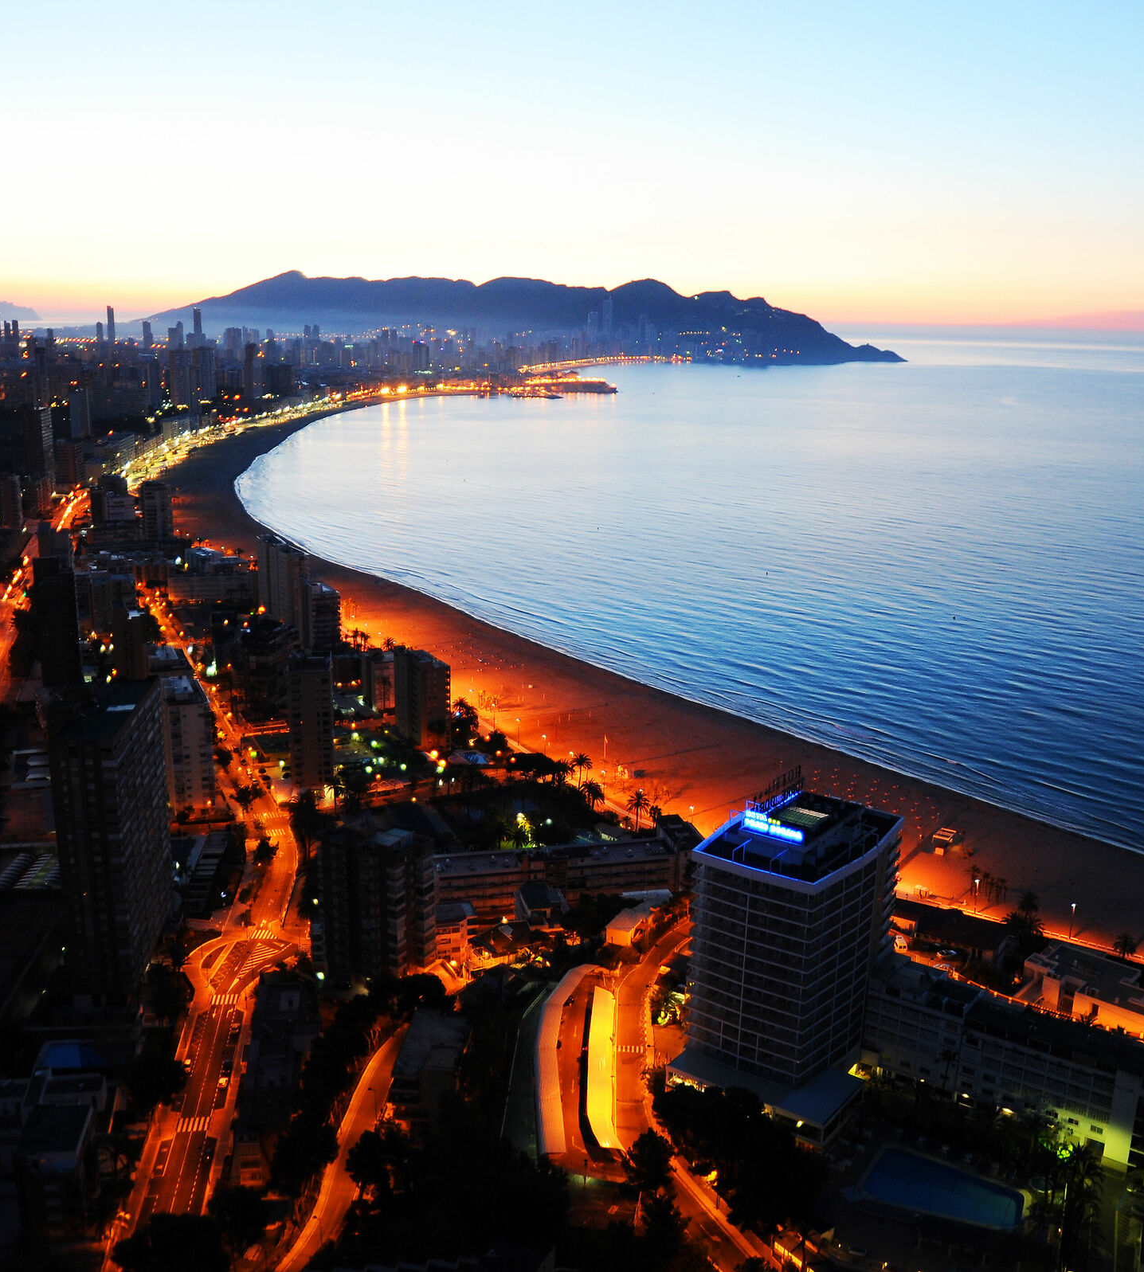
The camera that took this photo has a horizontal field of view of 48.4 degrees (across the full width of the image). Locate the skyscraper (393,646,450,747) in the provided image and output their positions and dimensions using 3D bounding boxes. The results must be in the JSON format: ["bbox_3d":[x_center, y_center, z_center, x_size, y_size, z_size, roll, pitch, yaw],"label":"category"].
[{"bbox_3d":[-55.710,22.700,477.820,10.990,30.270,26.100,-7,16,-28],"label":"skyscraper"}]

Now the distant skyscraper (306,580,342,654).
[{"bbox_3d":[-118.270,-9.270,603.090,12.120,28.440,20.500,-5,15,-22],"label":"distant skyscraper"}]

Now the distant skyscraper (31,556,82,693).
[{"bbox_3d":[-204.360,-3.830,509.190,14.500,50.000,16.000,-5,15,-21],"label":"distant skyscraper"}]

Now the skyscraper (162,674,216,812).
[{"bbox_3d":[-120.030,32.150,400.930,12.800,36.500,24.000,-4,15,-20],"label":"skyscraper"}]

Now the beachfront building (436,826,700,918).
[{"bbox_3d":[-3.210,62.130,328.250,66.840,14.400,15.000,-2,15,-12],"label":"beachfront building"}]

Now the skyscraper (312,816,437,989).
[{"bbox_3d":[-44.660,60.550,292.630,25.110,30.760,13.100,10,17,31],"label":"skyscraper"}]

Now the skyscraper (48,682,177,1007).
[{"bbox_3d":[-108.600,46.020,305.720,13.470,60.500,50.800,-1,14,-7],"label":"skyscraper"}]

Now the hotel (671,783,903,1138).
[{"bbox_3d":[48.070,62.940,259.420,31.920,50.500,48.980,11,18,36],"label":"hotel"}]

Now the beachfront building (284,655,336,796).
[{"bbox_3d":[-84.360,27.700,409.010,14.000,42.500,14.500,-2,15,-12],"label":"beachfront building"}]

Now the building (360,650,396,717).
[{"bbox_3d":[-74.800,18.460,507.650,13.000,22.170,12.030,-6,16,-26],"label":"building"}]

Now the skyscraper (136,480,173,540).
[{"bbox_3d":[-284.990,-85.760,873.150,17.350,36.170,15.560,-6,16,-26],"label":"skyscraper"}]

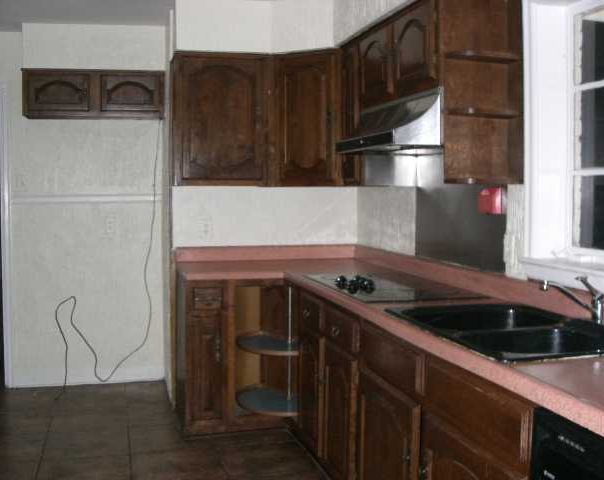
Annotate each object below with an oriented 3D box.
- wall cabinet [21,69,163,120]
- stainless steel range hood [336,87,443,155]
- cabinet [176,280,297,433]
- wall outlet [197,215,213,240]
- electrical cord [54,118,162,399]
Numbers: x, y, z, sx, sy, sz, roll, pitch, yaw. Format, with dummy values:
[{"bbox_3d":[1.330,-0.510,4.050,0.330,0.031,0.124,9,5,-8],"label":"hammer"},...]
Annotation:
[{"bbox_3d":[-1.352,-0.946,4.609,0.881,0.294,0.297,-1,4,-16],"label":"wall cabinet"},{"bbox_3d":[0.515,-0.497,3.062,0.521,0.210,0.774,-1,4,-16],"label":"stainless steel range hood"},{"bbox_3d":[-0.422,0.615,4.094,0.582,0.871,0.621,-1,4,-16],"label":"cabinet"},{"bbox_3d":[-0.598,-0.076,4.312,0.084,0.137,0.012,-1,4,-16],"label":"wall outlet"},{"bbox_3d":[-1.301,0.098,4.745,0.734,1.809,0.205,-1,4,-16],"label":"electrical cord"}]

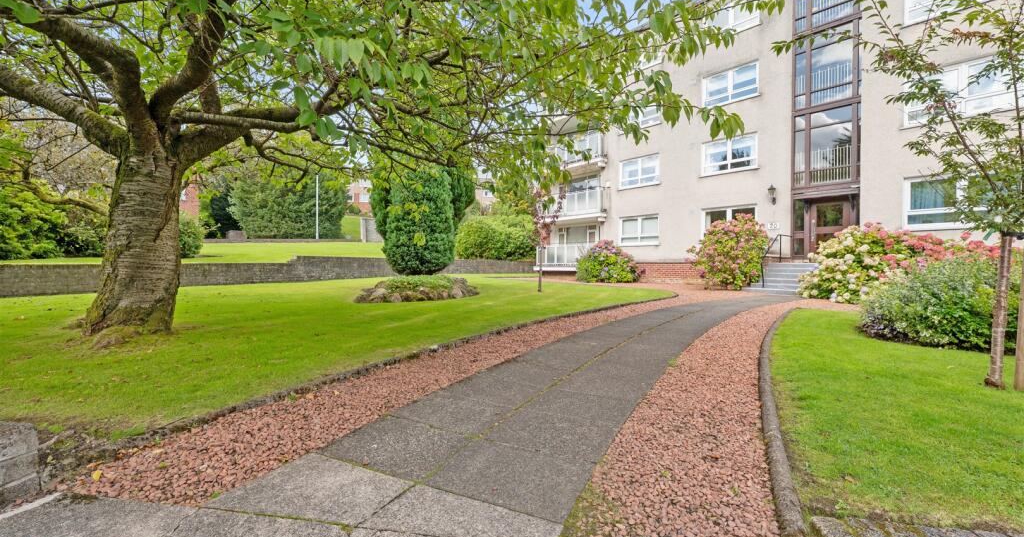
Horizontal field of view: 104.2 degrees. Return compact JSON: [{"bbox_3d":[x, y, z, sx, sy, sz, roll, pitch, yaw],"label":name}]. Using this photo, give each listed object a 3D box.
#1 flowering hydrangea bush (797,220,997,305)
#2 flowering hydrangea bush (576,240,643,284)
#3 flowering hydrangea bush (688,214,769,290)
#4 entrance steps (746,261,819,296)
[{"bbox_3d":[9.116,-0.125,9.559,2.250,1.890,3.500,1,0,-44],"label":"flowering hydrangea bush"},{"bbox_3d":[4.426,-0.340,17.898,2.300,1.880,2.750,1,0,-44],"label":"flowering hydrangea bush"},{"bbox_3d":[7.663,-0.570,14.066,2.100,2.540,2.400,1,0,-44],"label":"flowering hydrangea bush"},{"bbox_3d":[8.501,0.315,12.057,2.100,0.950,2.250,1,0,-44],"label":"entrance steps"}]

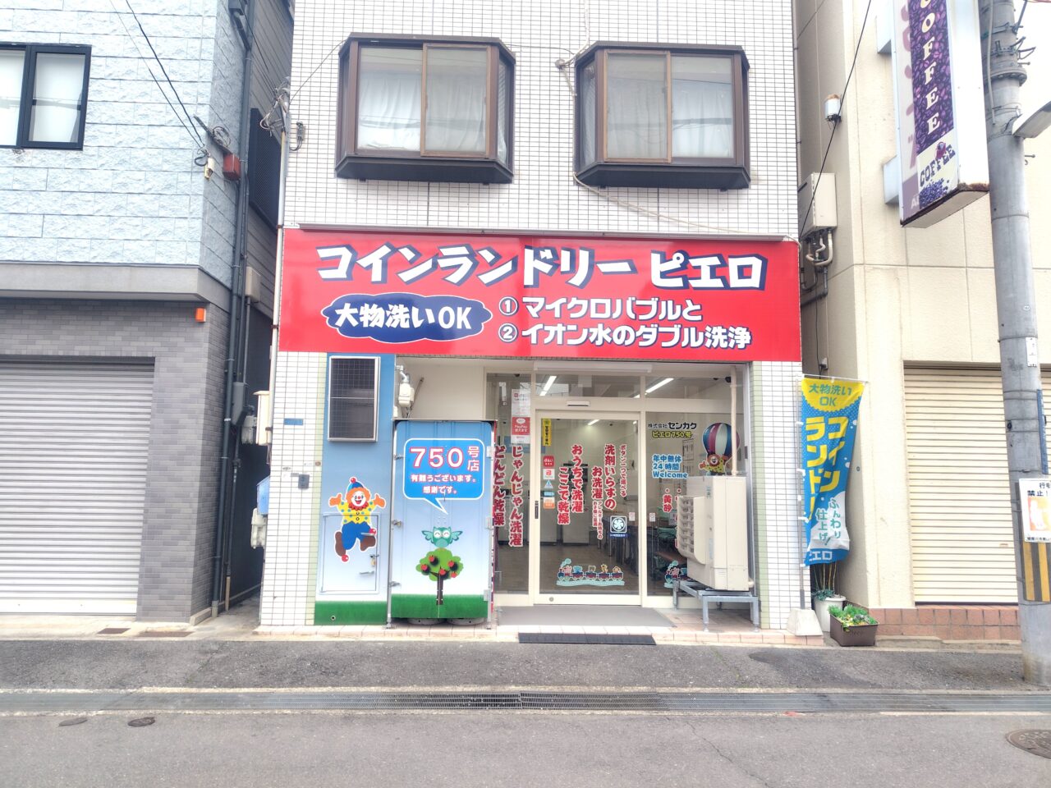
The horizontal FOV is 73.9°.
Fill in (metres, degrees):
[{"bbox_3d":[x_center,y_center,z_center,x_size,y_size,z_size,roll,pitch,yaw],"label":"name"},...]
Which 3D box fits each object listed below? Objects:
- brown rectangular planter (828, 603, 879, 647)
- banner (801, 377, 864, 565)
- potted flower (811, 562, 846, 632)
[{"bbox_3d":[3.036,2.155,6.481,0.350,0.300,0.340,1,-7,-2],"label":"brown rectangular planter"},{"bbox_3d":[2.973,0.733,6.688,0.600,1.787,0.130,0,-7,2],"label":"banner"},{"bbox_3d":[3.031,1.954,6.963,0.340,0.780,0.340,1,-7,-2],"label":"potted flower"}]

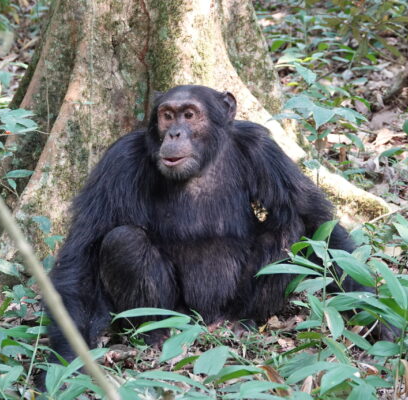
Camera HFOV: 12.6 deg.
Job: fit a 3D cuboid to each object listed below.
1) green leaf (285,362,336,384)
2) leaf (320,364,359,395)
[{"bbox_3d":[0.262,0.422,4.500,0.140,0.025,0.045,-18,36,-23],"label":"green leaf"},{"bbox_3d":[0.335,0.441,4.550,0.119,0.030,0.055,-28,53,-30],"label":"leaf"}]

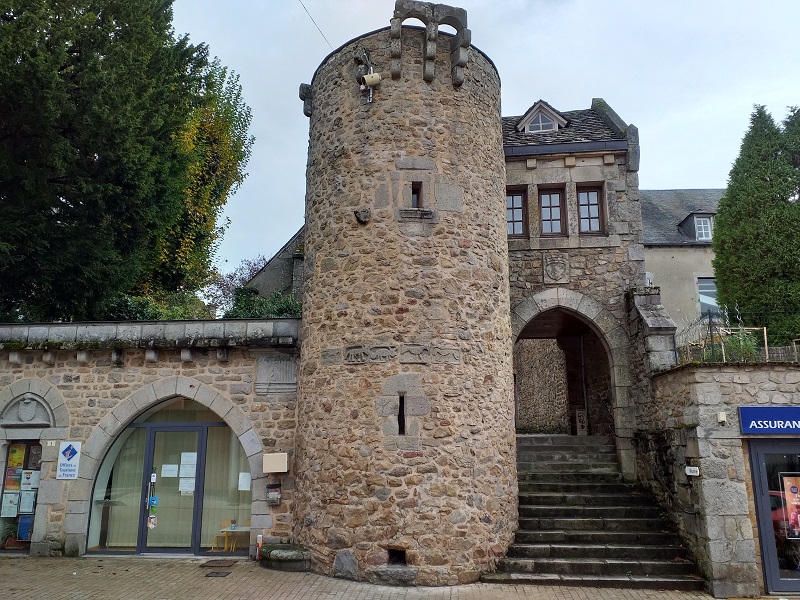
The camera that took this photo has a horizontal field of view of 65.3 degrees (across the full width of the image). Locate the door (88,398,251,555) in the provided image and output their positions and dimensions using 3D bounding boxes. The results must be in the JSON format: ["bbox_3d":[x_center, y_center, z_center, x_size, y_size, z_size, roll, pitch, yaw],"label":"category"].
[{"bbox_3d":[-4.028,3.081,11.063,2.970,2.715,0.110,-2,-13,6],"label":"door"}]

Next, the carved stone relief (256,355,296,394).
[{"bbox_3d":[-2.216,1.332,11.163,0.773,0.714,0.160,-2,-13,6],"label":"carved stone relief"}]

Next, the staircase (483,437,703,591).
[{"bbox_3d":[2.868,3.389,10.658,2.992,2.064,3.693,-2,-13,6],"label":"staircase"}]

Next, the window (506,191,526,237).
[{"bbox_3d":[2.289,-1.757,12.532,0.534,1.050,0.100,-2,-13,6],"label":"window"}]

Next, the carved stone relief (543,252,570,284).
[{"bbox_3d":[3.007,-0.592,11.982,0.497,0.615,0.120,-2,-13,6],"label":"carved stone relief"}]

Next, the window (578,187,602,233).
[{"bbox_3d":[3.788,-1.768,12.364,0.510,1.046,0.100,-2,-13,6],"label":"window"}]

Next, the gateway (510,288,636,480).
[{"bbox_3d":[2.972,1.555,11.739,2.480,3.521,0.500,-2,-13,6],"label":"gateway"}]

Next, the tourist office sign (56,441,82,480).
[{"bbox_3d":[-5.950,2.880,11.193,0.410,0.657,0.030,-2,-13,6],"label":"tourist office sign"}]

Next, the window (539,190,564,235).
[{"bbox_3d":[3.046,-1.755,12.445,0.536,1.043,0.100,-2,-13,6],"label":"window"}]

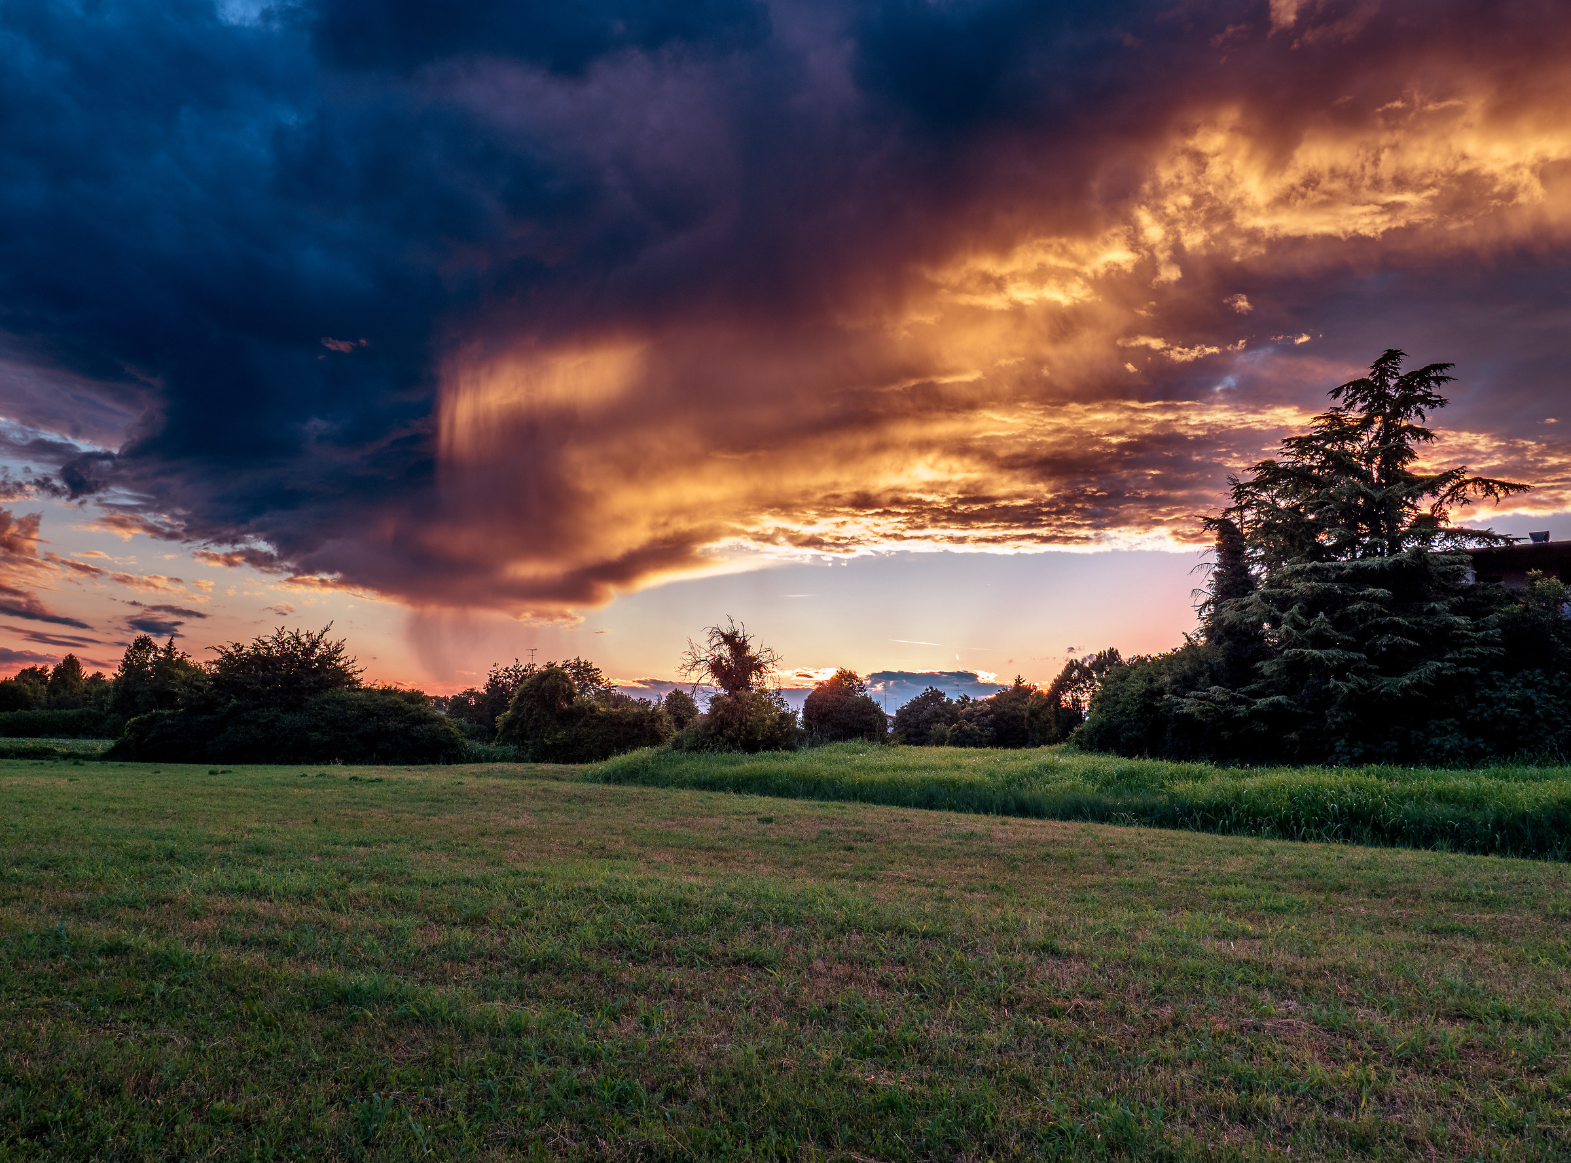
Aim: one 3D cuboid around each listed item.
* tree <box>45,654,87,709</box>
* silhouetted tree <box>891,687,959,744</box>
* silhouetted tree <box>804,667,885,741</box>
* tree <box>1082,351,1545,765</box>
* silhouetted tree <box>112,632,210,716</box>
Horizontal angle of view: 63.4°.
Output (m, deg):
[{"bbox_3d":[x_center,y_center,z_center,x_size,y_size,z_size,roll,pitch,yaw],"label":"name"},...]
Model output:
[{"bbox_3d":[-72.510,11.560,128.000,4.200,8.410,4.300,0,-6,0],"label":"tree"},{"bbox_3d":[8.990,8.710,82.000,4.280,3.880,4.200,0,-6,0],"label":"silhouetted tree"},{"bbox_3d":[2.610,5.810,57.000,3.740,3.740,3.700,0,-6,0],"label":"silhouetted tree"},{"bbox_3d":[12.890,-0.280,31.000,11.320,10.660,9.500,0,-6,0],"label":"tree"},{"bbox_3d":[-51.720,8.770,105.000,8.010,8.720,7.500,0,-6,0],"label":"silhouetted tree"}]

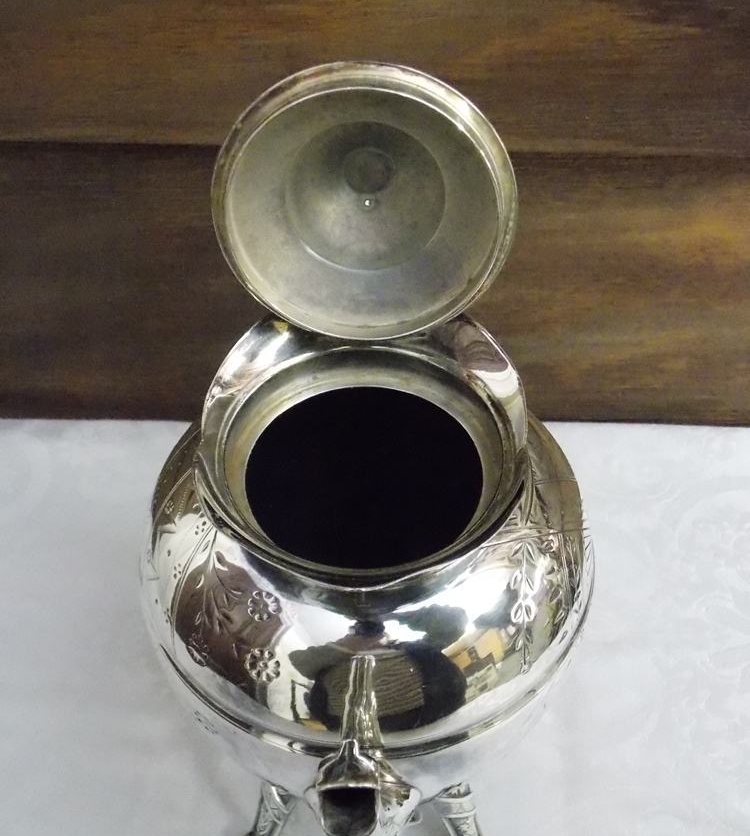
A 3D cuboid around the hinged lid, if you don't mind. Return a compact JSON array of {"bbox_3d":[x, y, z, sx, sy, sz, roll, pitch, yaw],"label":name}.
[{"bbox_3d":[-0.002,-0.078,0.355,0.096,0.096,0.057,2,37,2],"label":"hinged lid"}]

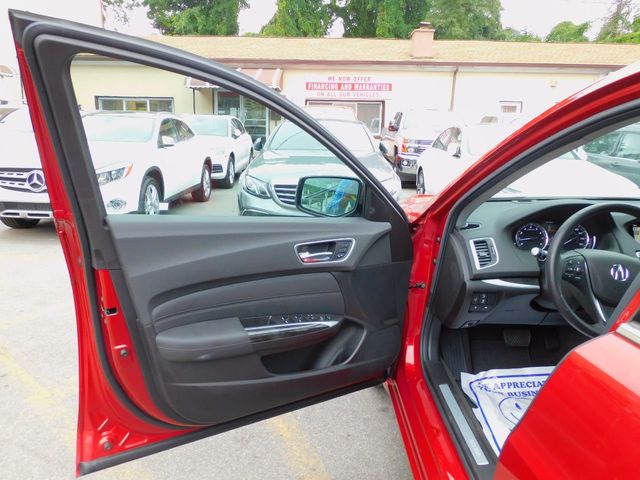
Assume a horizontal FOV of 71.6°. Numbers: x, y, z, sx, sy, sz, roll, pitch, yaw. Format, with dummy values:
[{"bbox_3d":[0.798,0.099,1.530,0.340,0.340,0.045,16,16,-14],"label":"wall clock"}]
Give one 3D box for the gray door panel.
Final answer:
[{"bbox_3d":[-0.088,0.218,1.325,0.940,0.640,0.150,-6,14,-28],"label":"gray door panel"}]

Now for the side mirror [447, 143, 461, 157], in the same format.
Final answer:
[{"bbox_3d":[1.911,-1.295,6.350,0.220,0.180,0.150,0,13,-5],"label":"side mirror"}]

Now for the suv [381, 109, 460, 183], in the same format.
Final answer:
[{"bbox_3d":[2.800,-2.576,12.500,2.000,1.900,5.200,1,13,2],"label":"suv"}]

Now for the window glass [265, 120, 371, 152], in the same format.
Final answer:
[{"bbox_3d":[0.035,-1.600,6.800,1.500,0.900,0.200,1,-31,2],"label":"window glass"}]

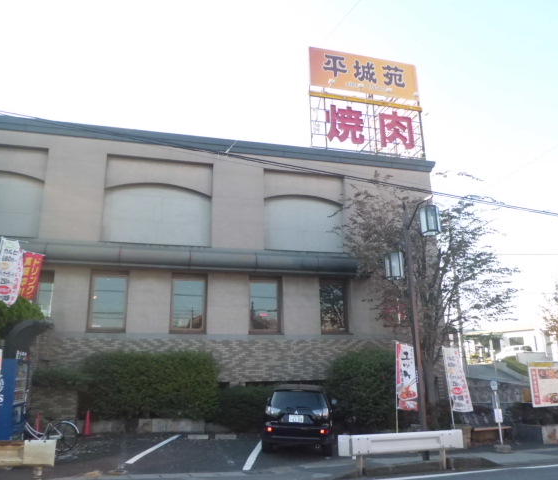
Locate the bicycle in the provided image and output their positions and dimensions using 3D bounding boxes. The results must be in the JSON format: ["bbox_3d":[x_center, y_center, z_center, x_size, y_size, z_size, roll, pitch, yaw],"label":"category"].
[{"bbox_3d":[-5.726,4.516,11.419,1.780,1.040,0.550,3,-16,-13],"label":"bicycle"}]

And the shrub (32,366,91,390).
[{"bbox_3d":[-6.606,4.207,14.600,1.700,0.750,0.800,3,-16,-14],"label":"shrub"}]

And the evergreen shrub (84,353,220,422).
[{"bbox_3d":[-4.038,4.627,15.370,4.173,2.136,1.400,3,-16,-13],"label":"evergreen shrub"}]

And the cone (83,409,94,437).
[{"bbox_3d":[-5.381,5.192,13.600,0.370,0.720,0.370,3,-16,-14],"label":"cone"}]

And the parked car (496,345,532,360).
[{"bbox_3d":[24.108,11.613,48.988,3.750,1.550,1.620,-1,-16,0],"label":"parked car"}]

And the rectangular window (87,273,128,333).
[{"bbox_3d":[-5.873,2.141,16.599,1.250,2.080,0.160,3,-16,-13],"label":"rectangular window"}]

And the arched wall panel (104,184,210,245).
[{"bbox_3d":[-4.427,-0.962,17.735,3.920,2.350,0.200,3,-15,-13],"label":"arched wall panel"}]

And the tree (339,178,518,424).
[{"bbox_3d":[4.850,2.009,15.700,5.500,7.700,5.200,3,-16,-14],"label":"tree"}]

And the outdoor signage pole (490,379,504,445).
[{"bbox_3d":[5.719,4.511,12.549,0.300,1.720,0.200,3,-16,-13],"label":"outdoor signage pole"}]

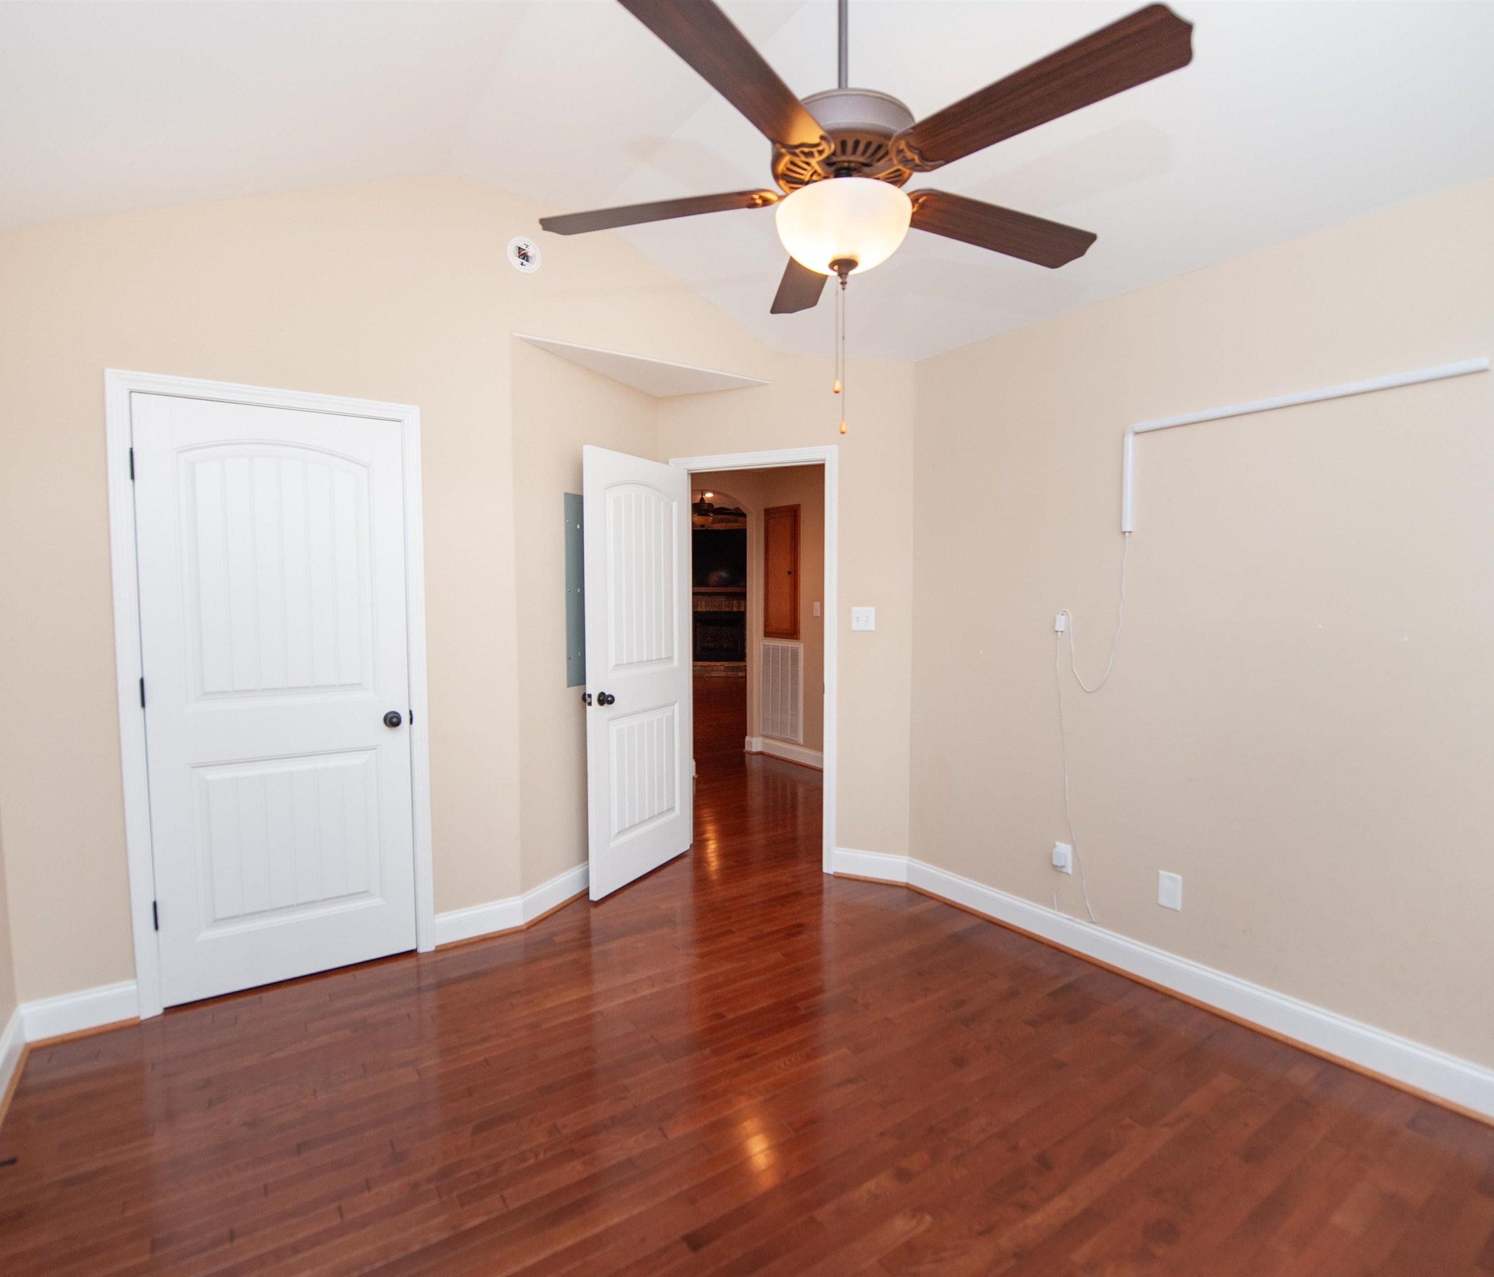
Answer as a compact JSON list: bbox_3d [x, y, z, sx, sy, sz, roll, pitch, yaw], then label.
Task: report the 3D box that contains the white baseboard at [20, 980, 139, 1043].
[{"bbox_3d":[-2.139,1.202,2.402,0.287,0.133,0.025,-2,4,-32],"label":"white baseboard"}]

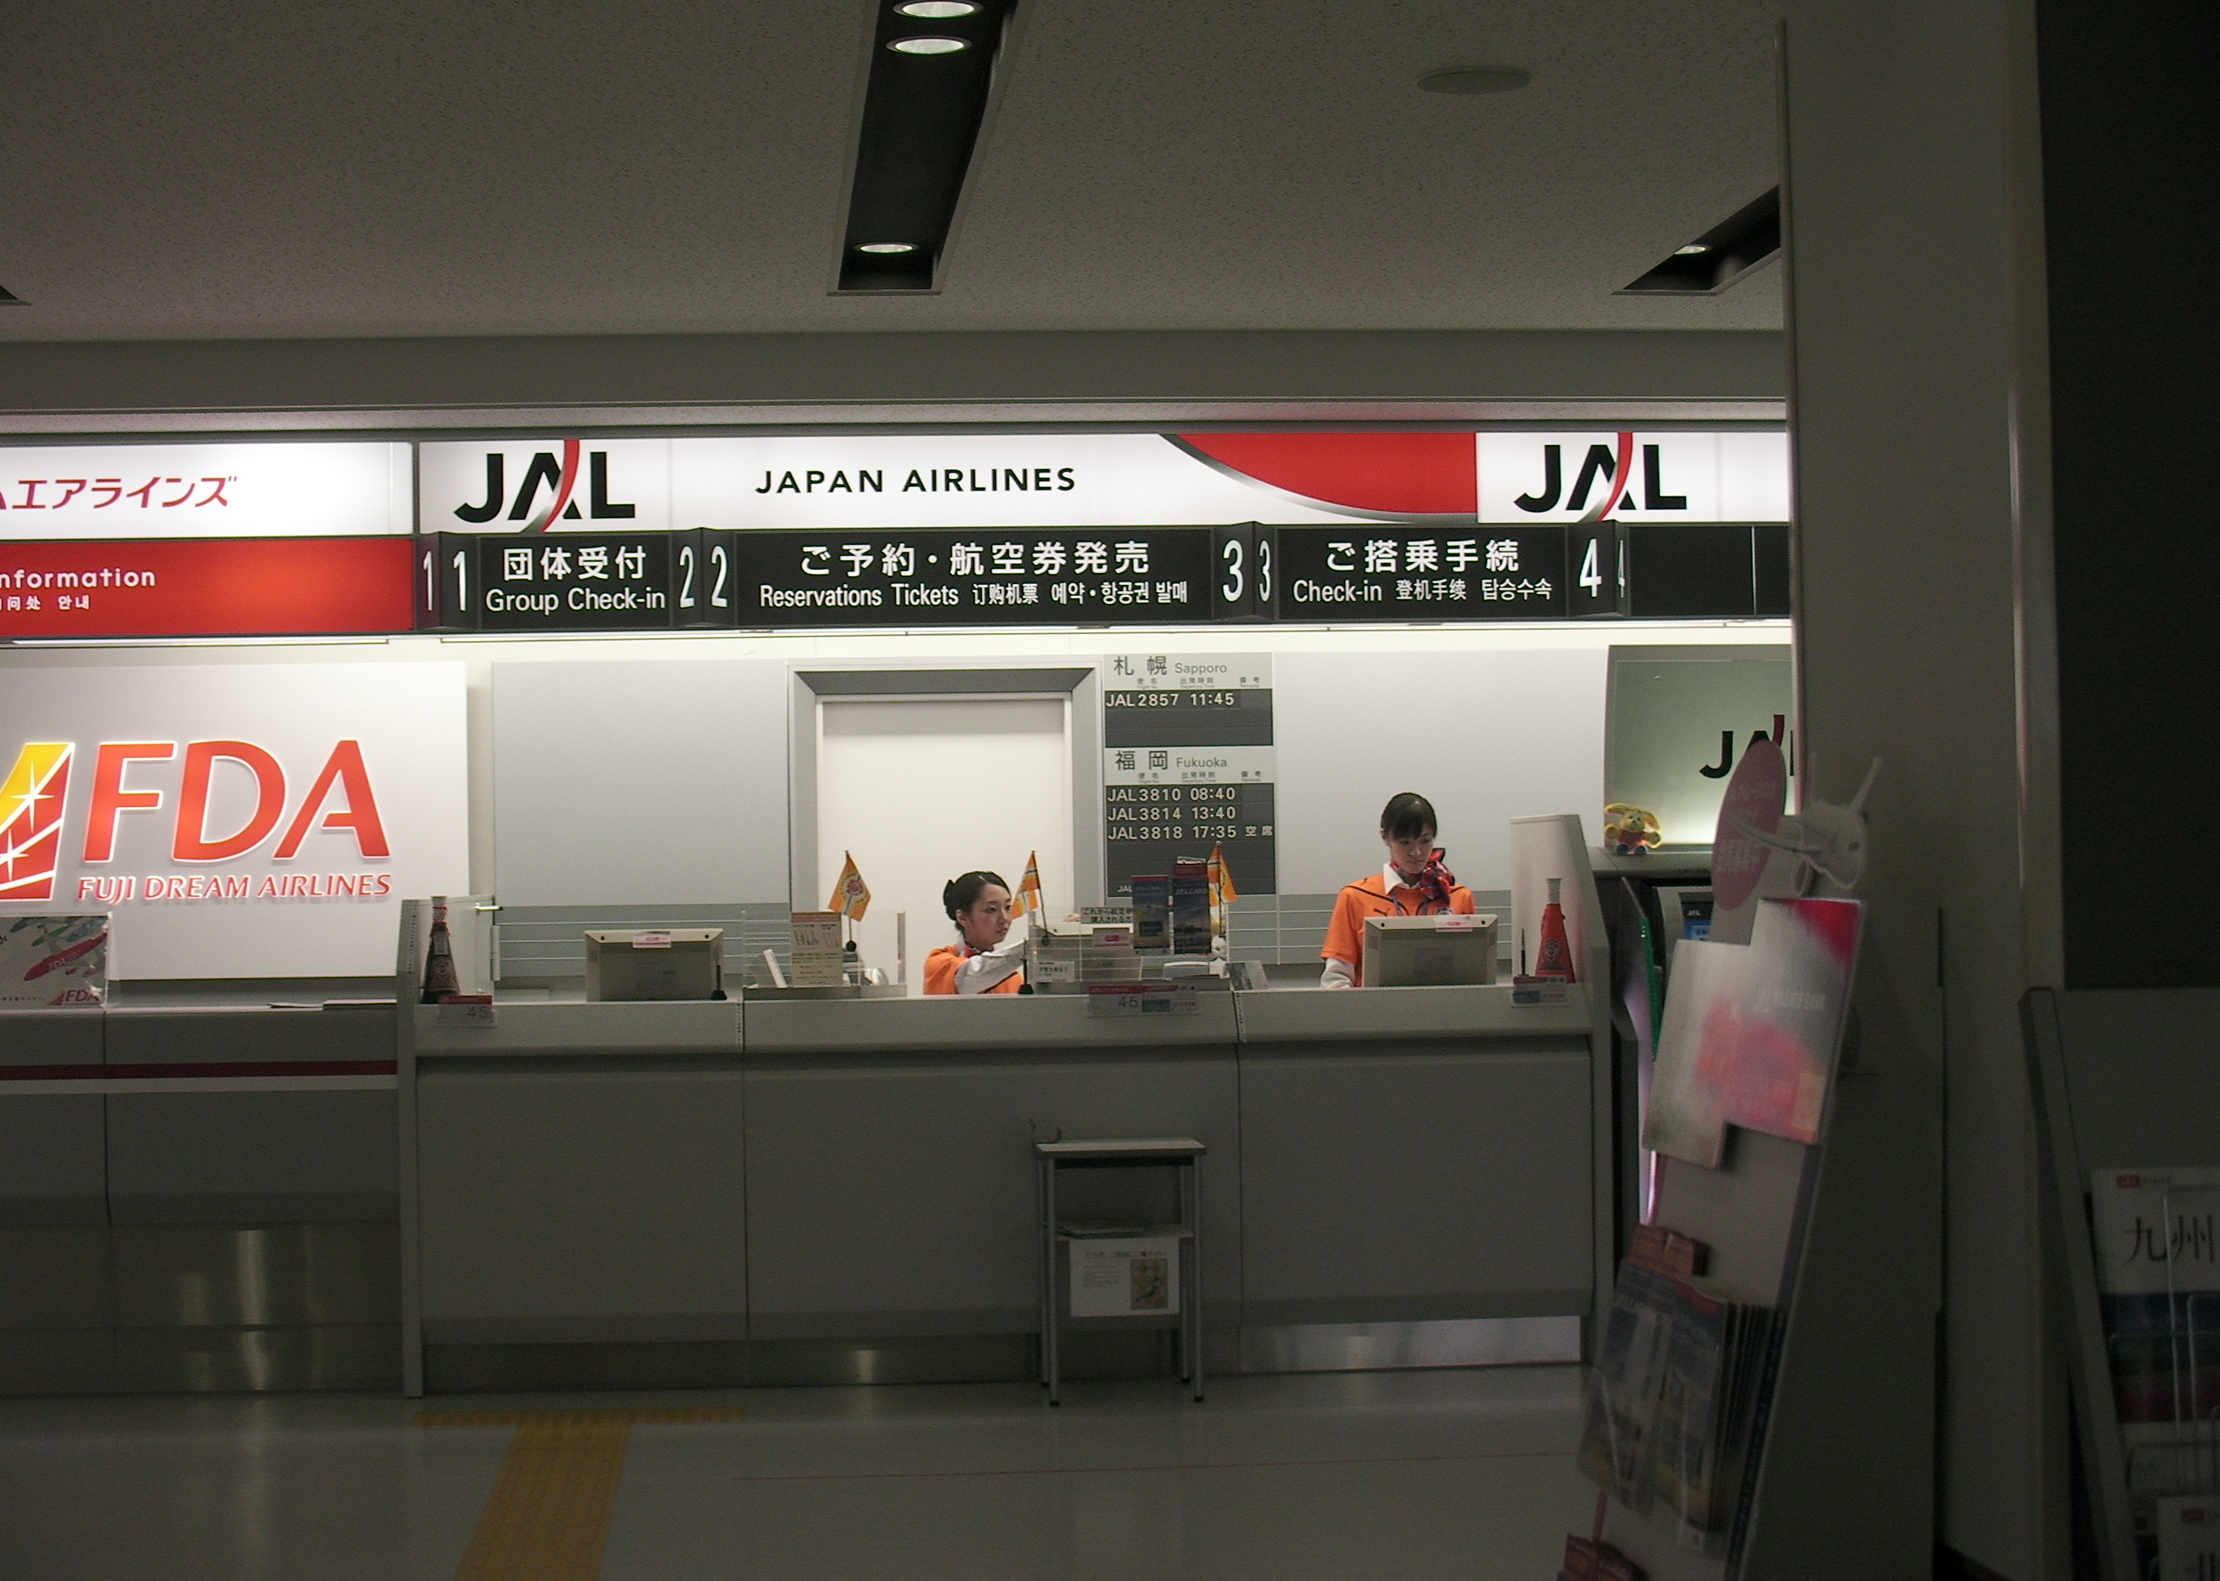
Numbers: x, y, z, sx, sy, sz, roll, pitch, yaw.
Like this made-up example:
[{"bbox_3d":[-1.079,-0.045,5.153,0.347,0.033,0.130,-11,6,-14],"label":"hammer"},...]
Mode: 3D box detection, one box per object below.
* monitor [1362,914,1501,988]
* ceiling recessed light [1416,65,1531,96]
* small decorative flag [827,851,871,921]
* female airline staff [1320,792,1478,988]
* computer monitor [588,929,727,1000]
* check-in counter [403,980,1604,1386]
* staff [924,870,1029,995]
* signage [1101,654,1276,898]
[{"bbox_3d":[0.949,0.538,11.428,0.395,0.340,0.180,-1,-1,-5],"label":"monitor"},{"bbox_3d":[0.688,-1.342,7.280,0.215,0.020,0.215,-1,-1,-5],"label":"ceiling recessed light"},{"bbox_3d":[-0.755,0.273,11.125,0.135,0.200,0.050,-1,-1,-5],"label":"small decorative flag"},{"bbox_3d":[0.916,0.830,11.873,0.460,1.644,0.340,-1,-1,-12],"label":"female airline staff"},{"bbox_3d":[-1.329,0.575,11.220,0.405,0.340,0.180,-1,-1,-5],"label":"computer monitor"},{"bbox_3d":[-0.297,1.125,11.147,3.370,1.080,0.850,-1,-1,-5],"label":"check-in counter"},{"bbox_3d":[-0.388,0.960,11.753,0.380,1.426,0.410,-1,-1,36],"label":"staff"},{"bbox_3d":[0.264,-0.053,13.029,0.585,0.831,0.070,-1,-1,-5],"label":"signage"}]

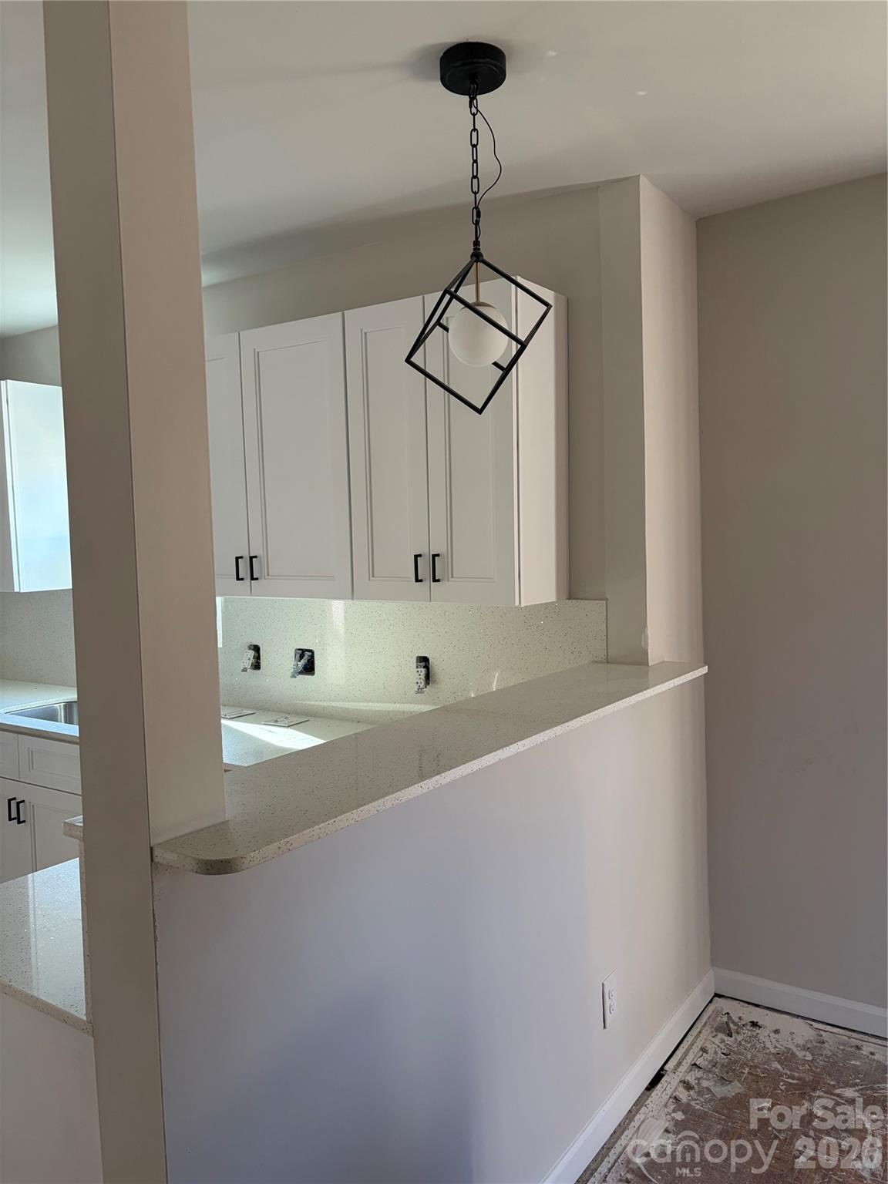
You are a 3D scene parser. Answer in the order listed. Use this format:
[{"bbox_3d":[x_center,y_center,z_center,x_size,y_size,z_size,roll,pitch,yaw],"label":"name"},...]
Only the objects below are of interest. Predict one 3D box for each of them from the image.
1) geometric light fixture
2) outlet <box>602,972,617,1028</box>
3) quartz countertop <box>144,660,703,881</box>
[{"bbox_3d":[0.071,-0.719,1.817,0.283,0.710,0.298,0,4,34],"label":"geometric light fixture"},{"bbox_3d":[0.414,1.018,2.225,0.009,0.118,0.074,0,4,34],"label":"outlet"},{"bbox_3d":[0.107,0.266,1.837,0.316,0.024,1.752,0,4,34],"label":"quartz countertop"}]

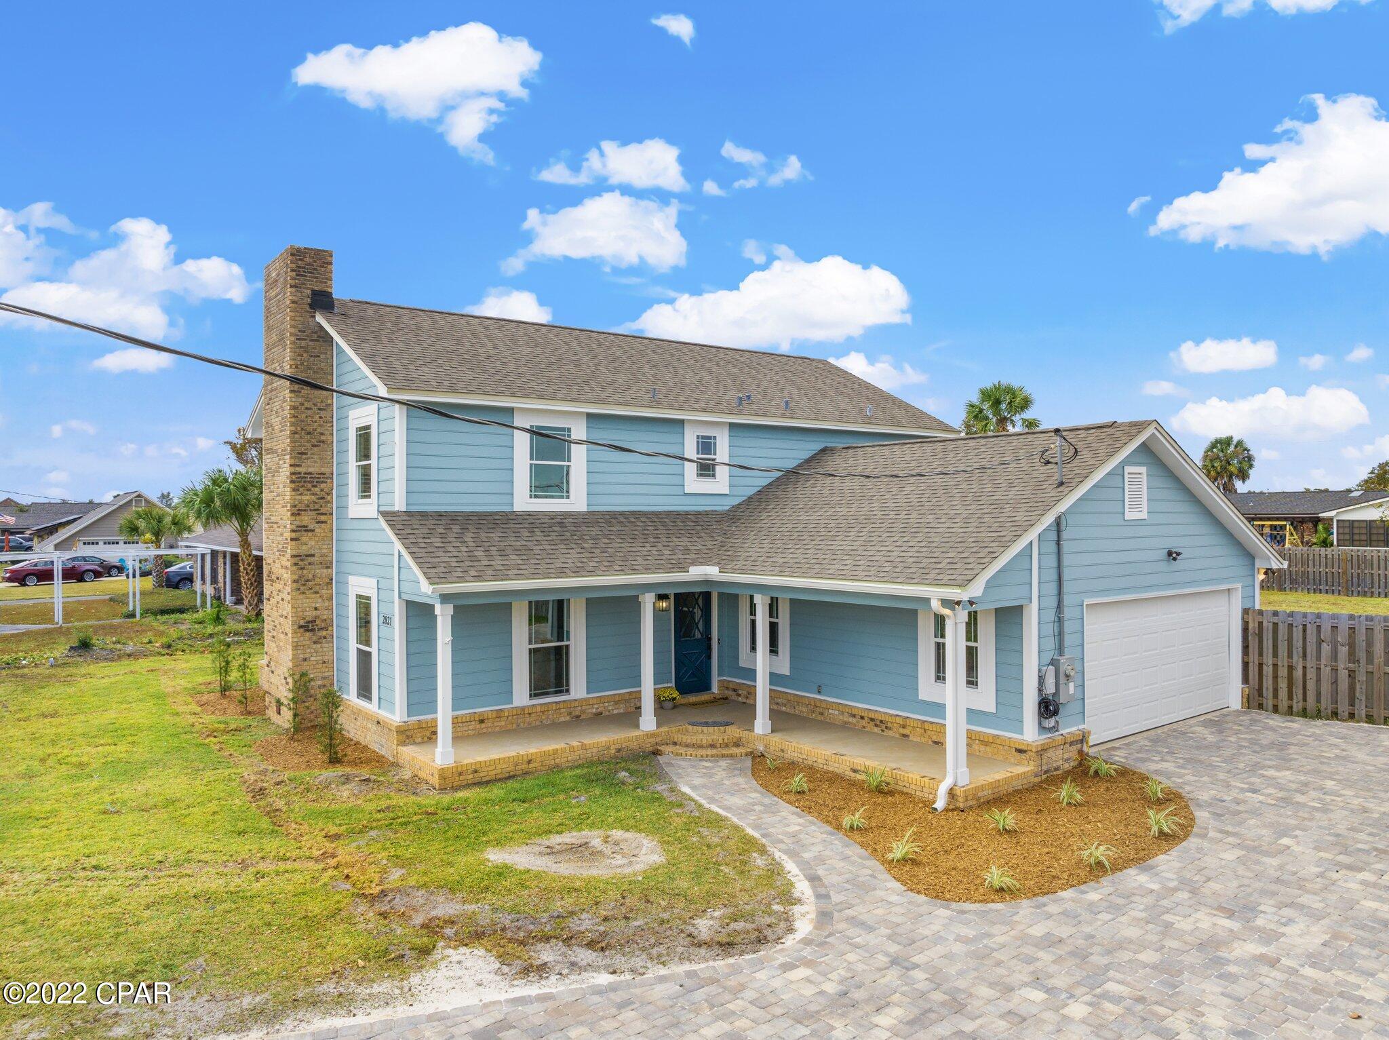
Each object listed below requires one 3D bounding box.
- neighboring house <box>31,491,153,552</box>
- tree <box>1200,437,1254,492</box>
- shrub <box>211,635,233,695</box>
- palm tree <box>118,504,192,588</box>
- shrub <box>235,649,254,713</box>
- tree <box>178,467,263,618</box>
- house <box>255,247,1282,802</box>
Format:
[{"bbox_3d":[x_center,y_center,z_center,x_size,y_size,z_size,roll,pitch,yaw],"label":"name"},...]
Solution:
[{"bbox_3d":[-41.457,0.832,70.443,11.520,5.620,9.930,0,0,-38],"label":"neighboring house"},{"bbox_3d":[36.334,-1.540,65.528,3.380,8.370,3.380,0,0,-38],"label":"tree"},{"bbox_3d":[-9.554,2.931,19.465,0.390,1.250,0.390,0,0,-38],"label":"shrub"},{"bbox_3d":[-28.406,1.388,50.719,3.440,4.430,3.440,0,0,-38],"label":"palm tree"},{"bbox_3d":[-8.266,2.979,17.694,0.330,1.150,0.330,0,0,-38],"label":"shrub"},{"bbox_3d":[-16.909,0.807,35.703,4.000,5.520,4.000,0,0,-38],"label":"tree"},{"bbox_3d":[0.282,-0.547,18.186,13.880,8.100,14.660,0,0,-38],"label":"house"}]

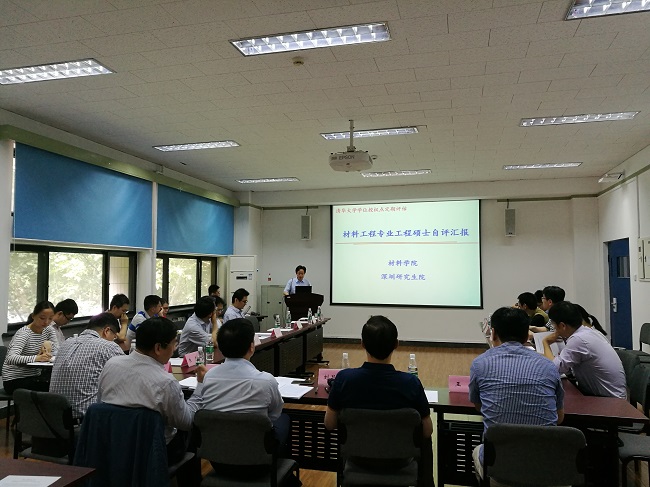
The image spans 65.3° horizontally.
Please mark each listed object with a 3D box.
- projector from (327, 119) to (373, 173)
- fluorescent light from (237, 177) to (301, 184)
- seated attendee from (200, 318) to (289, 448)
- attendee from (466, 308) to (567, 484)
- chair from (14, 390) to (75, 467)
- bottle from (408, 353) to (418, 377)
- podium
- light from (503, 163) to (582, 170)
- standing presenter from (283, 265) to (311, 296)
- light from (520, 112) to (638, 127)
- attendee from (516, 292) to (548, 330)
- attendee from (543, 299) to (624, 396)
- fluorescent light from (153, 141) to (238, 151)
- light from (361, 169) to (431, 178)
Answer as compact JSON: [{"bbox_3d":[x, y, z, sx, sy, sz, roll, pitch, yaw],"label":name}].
[{"bbox_3d":[0.318,-1.158,5.902,0.475,0.540,0.345,-1,-3,14],"label":"projector"},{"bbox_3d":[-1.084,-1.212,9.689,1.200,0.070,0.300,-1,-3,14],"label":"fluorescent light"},{"bbox_3d":[-0.408,0.988,2.726,0.520,1.220,0.720,-1,-4,17],"label":"seated attendee"},{"bbox_3d":[0.950,0.985,2.592,0.480,1.310,0.720,-1,-4,11],"label":"attendee"},{"bbox_3d":[-1.486,1.262,3.080,0.510,0.820,0.560,-1,-4,22],"label":"chair"},{"bbox_3d":[0.504,0.746,2.905,0.064,0.220,0.064,-1,-3,14],"label":"bottle"},{"bbox_3d":[-0.348,1.411,8.670,0.640,1.090,0.460,-1,-3,6],"label":"podium"},{"bbox_3d":[3.566,-1.274,8.350,1.200,0.080,0.300,-1,-4,14],"label":"light"},{"bbox_3d":[-0.498,1.224,9.250,0.520,1.650,0.400,0,-4,6],"label":"standing presenter"},{"bbox_3d":[2.888,-1.430,5.798,1.200,0.080,0.300,-1,-4,14],"label":"light"},{"bbox_3d":[1.954,1.093,4.720,0.750,1.230,0.500,-2,-4,25],"label":"attendee"},{"bbox_3d":[1.714,1.032,3.284,0.700,1.300,0.500,-3,-4,38],"label":"attendee"},{"bbox_3d":[-1.766,-1.352,7.012,1.200,0.080,0.300,-1,-4,14],"label":"fluorescent light"},{"bbox_3d":[1.257,-1.237,8.924,1.200,0.080,0.300,-1,-4,14],"label":"light"}]

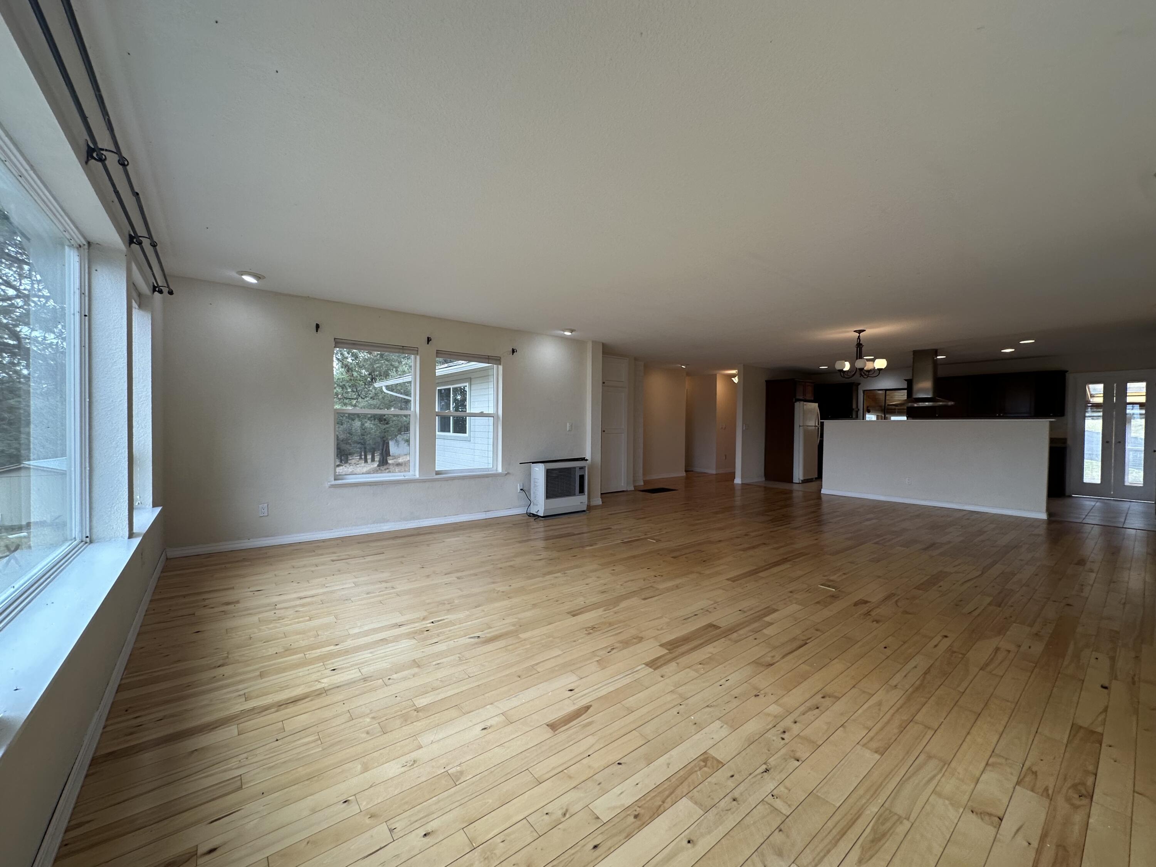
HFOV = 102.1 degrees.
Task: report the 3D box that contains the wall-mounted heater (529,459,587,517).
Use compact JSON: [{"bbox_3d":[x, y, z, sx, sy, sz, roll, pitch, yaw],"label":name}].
[{"bbox_3d":[-0.259,0.730,6.312,0.710,0.700,0.320,0,1,-38],"label":"wall-mounted heater"}]

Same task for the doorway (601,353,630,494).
[{"bbox_3d":[0.637,-0.161,8.404,0.700,2.420,0.120,0,1,-38],"label":"doorway"}]

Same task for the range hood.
[{"bbox_3d":[5.498,-0.874,7.423,0.500,0.890,0.740,0,1,-38],"label":"range hood"}]

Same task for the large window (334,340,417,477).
[{"bbox_3d":[-2.182,-0.239,5.084,0.860,1.458,0.120,0,1,-38],"label":"large window"}]

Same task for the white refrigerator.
[{"bbox_3d":[4.731,0.191,10.270,0.730,1.700,0.750,0,1,-38],"label":"white refrigerator"}]

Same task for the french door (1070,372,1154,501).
[{"bbox_3d":[9.022,0.054,7.891,0.140,2.110,0.940,0,1,-38],"label":"french door"}]

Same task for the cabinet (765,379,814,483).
[{"bbox_3d":[4.662,-0.051,10.319,0.930,2.180,0.650,0,1,-38],"label":"cabinet"}]

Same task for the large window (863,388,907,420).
[{"bbox_3d":[6.979,-0.497,10.616,0.120,0.990,0.920,0,1,-38],"label":"large window"}]

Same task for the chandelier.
[{"bbox_3d":[3.672,-1.022,6.104,0.570,0.620,0.570,0,1,-38],"label":"chandelier"}]

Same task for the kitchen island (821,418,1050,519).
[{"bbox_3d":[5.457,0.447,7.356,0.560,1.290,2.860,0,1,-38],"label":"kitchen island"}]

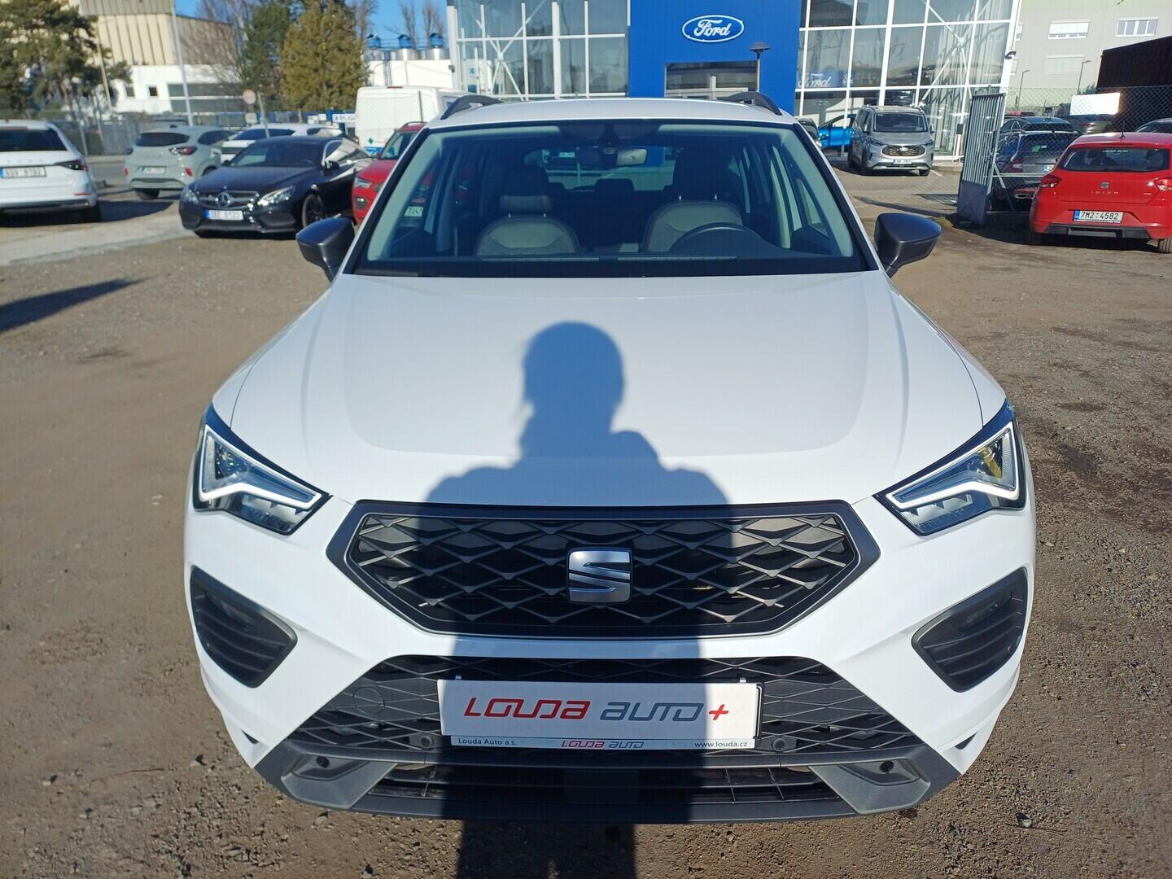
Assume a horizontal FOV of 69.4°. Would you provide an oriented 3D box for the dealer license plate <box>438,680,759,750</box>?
[{"bbox_3d":[0.016,0.457,1.407,0.525,0.135,0.020,0,21,2],"label":"dealer license plate"}]

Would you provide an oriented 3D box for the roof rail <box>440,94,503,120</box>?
[{"bbox_3d":[-0.458,-1.509,3.884,0.090,0.100,1.900,0,21,2],"label":"roof rail"}]

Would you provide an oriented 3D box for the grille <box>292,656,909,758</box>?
[{"bbox_3d":[0.025,0.441,1.440,1.100,0.200,0.110,0,21,2],"label":"grille"}]

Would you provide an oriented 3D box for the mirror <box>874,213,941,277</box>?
[{"bbox_3d":[0.973,-0.604,2.622,0.205,0.190,0.150,0,21,2],"label":"mirror"}]

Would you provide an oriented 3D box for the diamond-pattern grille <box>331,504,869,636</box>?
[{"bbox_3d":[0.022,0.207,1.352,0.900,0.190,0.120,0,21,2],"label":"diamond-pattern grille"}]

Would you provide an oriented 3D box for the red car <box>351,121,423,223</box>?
[{"bbox_3d":[-2.150,-3.845,12.349,1.780,1.550,4.140,-1,21,-1],"label":"red car"}]

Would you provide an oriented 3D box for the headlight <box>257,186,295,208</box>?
[{"bbox_3d":[-4.102,-3.212,11.242,0.360,0.210,0.380,2,21,7],"label":"headlight"}]

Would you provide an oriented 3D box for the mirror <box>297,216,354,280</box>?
[{"bbox_3d":[-0.836,-0.604,2.688,0.205,0.190,0.150,0,21,2],"label":"mirror"}]

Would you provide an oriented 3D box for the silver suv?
[{"bbox_3d":[9.230,-9.107,25.848,1.860,1.850,4.500,3,21,9],"label":"silver suv"}]

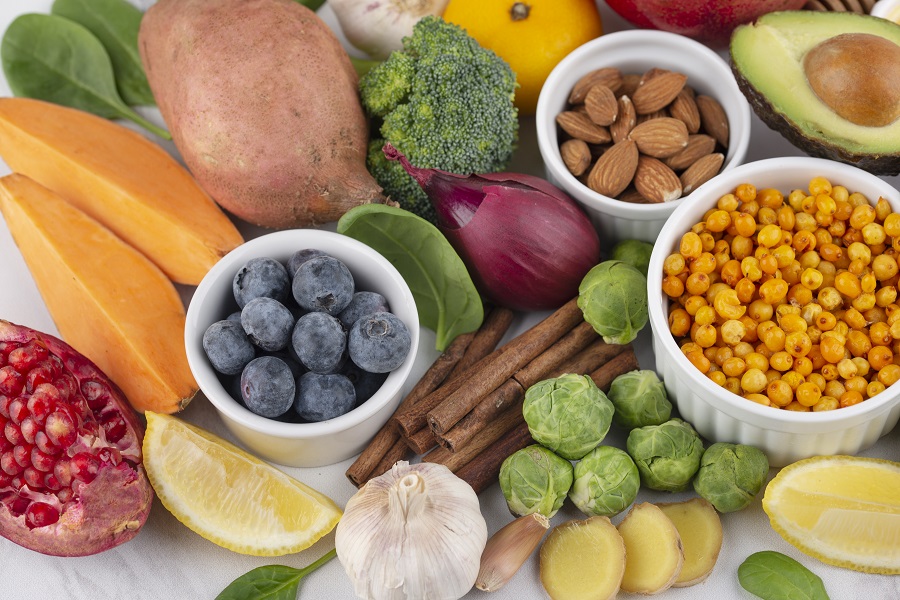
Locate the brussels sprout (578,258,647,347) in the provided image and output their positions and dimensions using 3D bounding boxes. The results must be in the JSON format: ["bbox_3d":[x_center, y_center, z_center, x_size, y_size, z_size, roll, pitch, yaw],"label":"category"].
[{"bbox_3d":[0.055,0.001,0.894,0.025,0.025,0.027,0,62,0],"label":"brussels sprout"}]

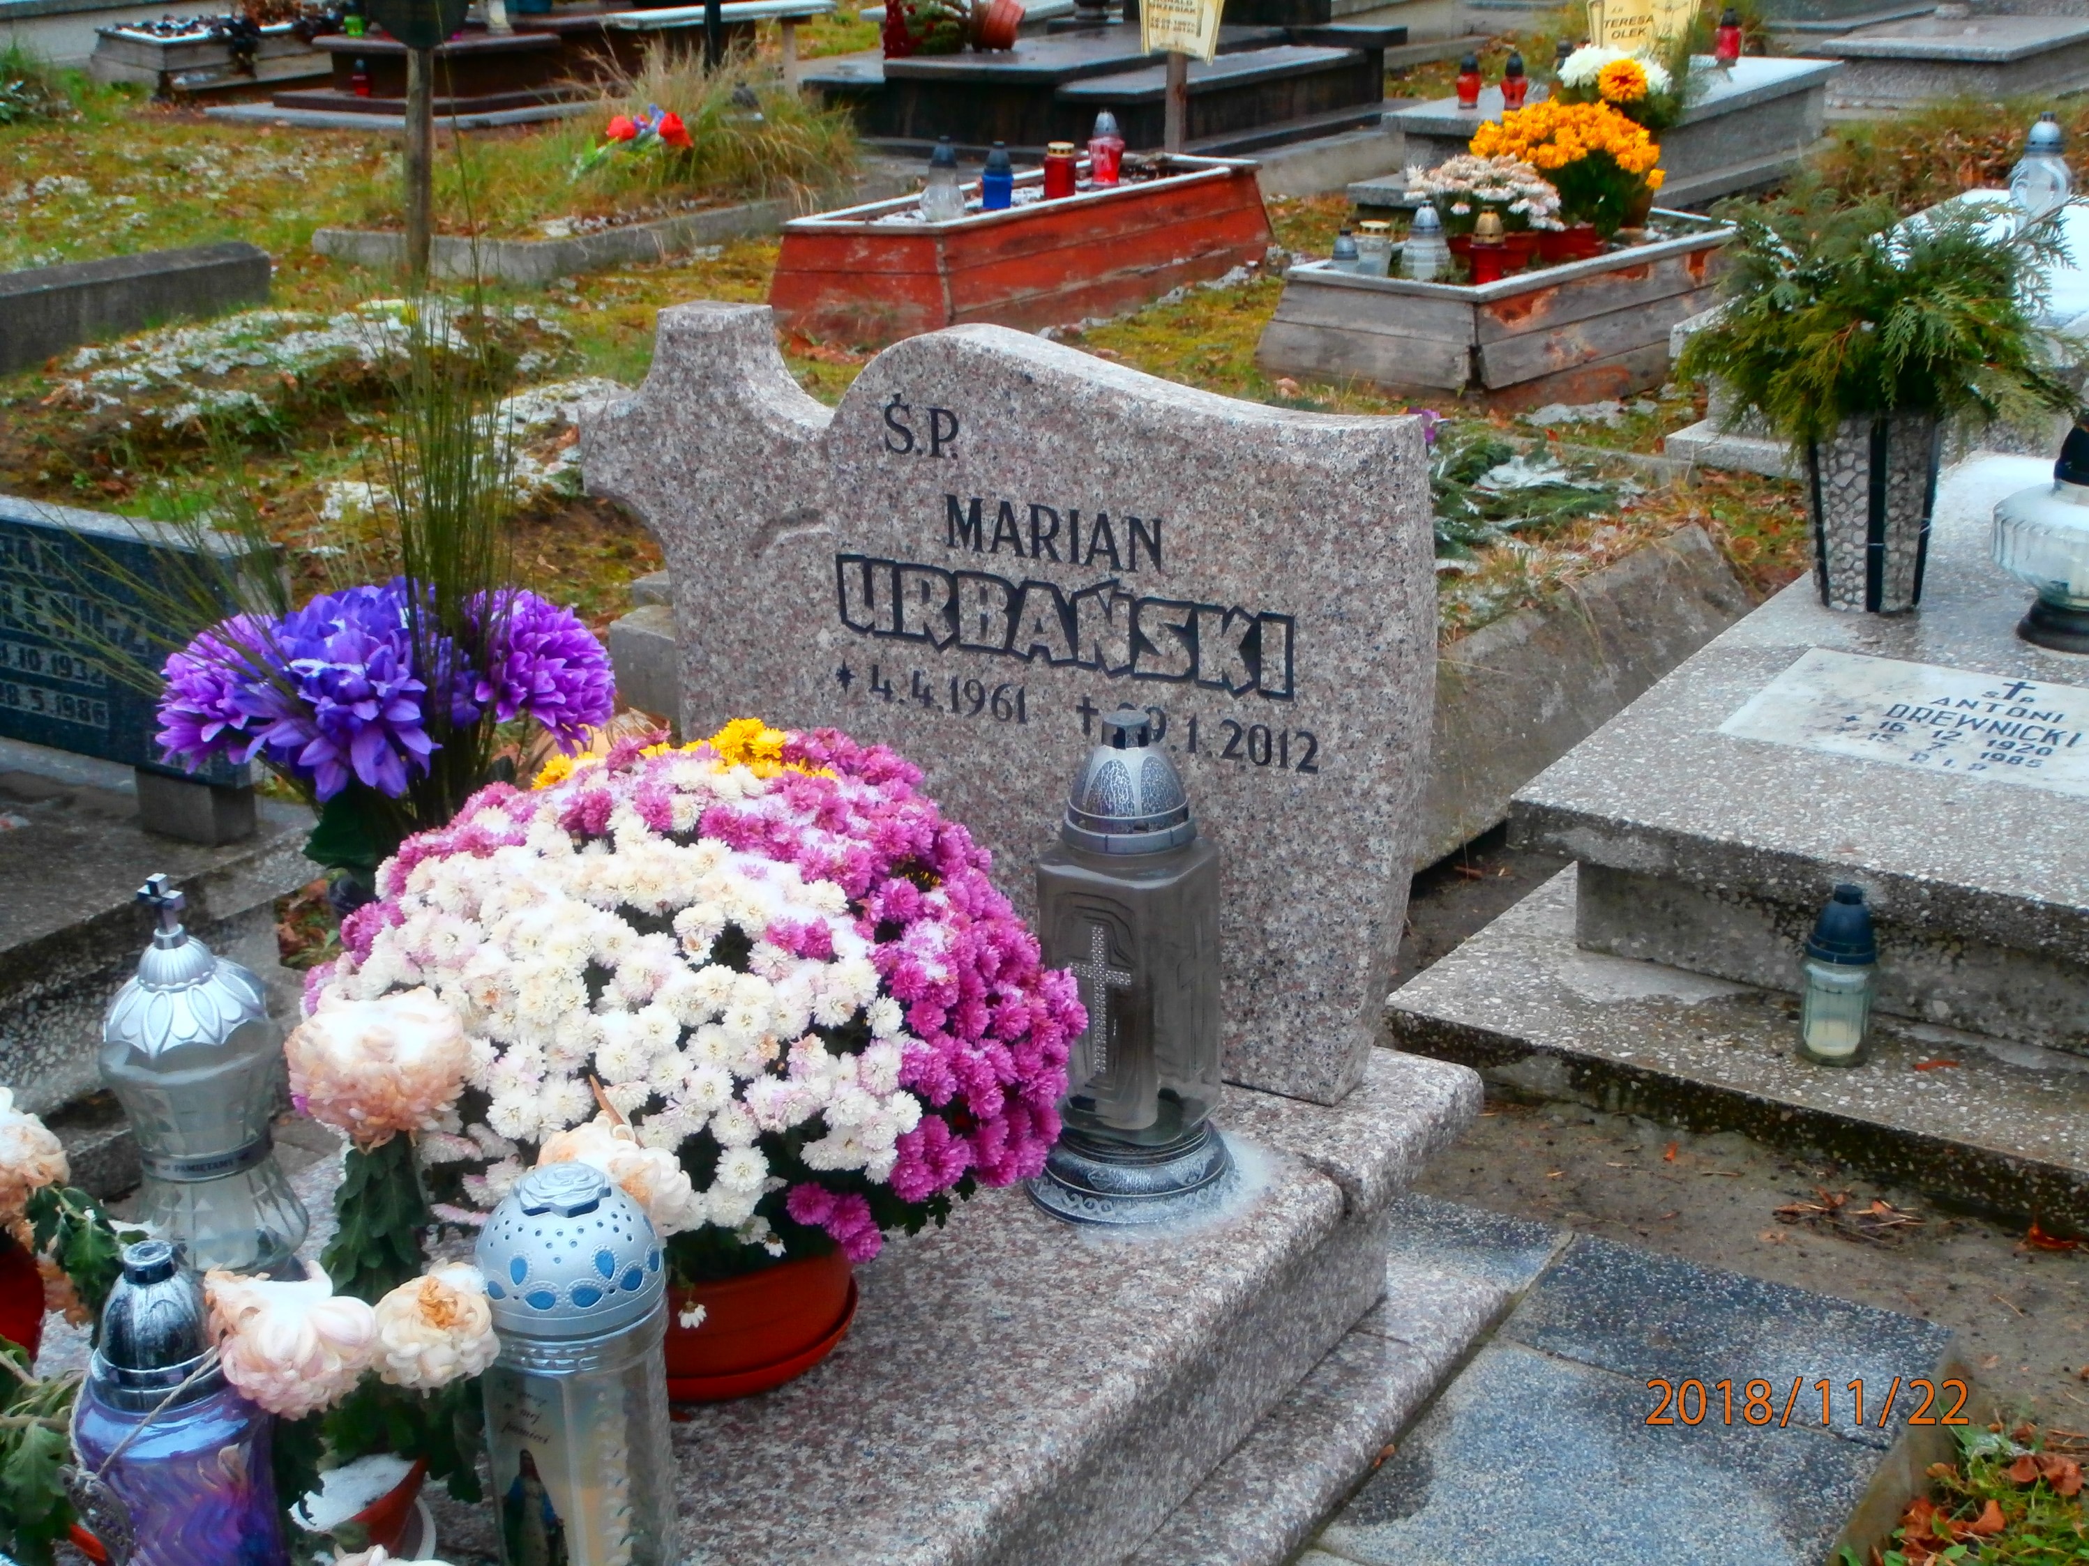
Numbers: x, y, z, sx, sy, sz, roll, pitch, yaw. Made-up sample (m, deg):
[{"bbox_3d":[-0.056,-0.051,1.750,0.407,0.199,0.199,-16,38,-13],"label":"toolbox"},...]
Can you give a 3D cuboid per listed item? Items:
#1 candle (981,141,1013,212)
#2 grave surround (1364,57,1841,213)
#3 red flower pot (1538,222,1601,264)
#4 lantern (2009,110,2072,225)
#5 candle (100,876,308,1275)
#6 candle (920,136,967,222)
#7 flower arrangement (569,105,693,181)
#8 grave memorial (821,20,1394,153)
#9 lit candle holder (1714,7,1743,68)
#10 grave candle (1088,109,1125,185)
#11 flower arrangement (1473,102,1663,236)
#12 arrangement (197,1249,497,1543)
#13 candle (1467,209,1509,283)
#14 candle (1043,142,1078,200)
[{"bbox_3d":[-0.127,-1.621,7.592,0.082,0.178,0.082,-2,20,-1],"label":"candle"},{"bbox_3d":[2.054,-2.295,10.075,1.000,0.370,2.030,14,25,36],"label":"grave surround"},{"bbox_3d":[1.275,-1.323,6.882,0.160,0.100,0.160,2,20,10],"label":"red flower pot"},{"bbox_3d":[2.225,-1.358,6.317,0.137,0.268,0.130,5,21,18],"label":"lantern"},{"bbox_3d":[-0.740,0.255,2.478,0.158,0.355,0.158,10,23,30],"label":"candle"},{"bbox_3d":[-0.268,-1.589,7.461,0.119,0.214,0.119,-2,20,-2],"label":"candle"},{"bbox_3d":[-1.346,-2.077,9.173,0.420,0.230,0.240,-4,20,-7],"label":"flower arrangement"},{"bbox_3d":[0.370,-2.813,11.317,1.480,0.360,2.000,13,25,35],"label":"grave memorial"},{"bbox_3d":[2.303,-2.511,9.539,0.082,0.188,0.082,3,21,13],"label":"lit candle holder"},{"bbox_3d":[0.176,-1.794,8.013,0.101,0.202,0.101,-1,20,1],"label":"grave candle"},{"bbox_3d":[1.386,-1.603,7.432,0.480,0.400,0.460,-2,20,1],"label":"flower arrangement"},{"bbox_3d":[-0.494,0.458,2.053,0.207,0.251,0.197,10,23,30],"label":"arrangement"},{"bbox_3d":[1.103,-1.336,7.042,0.084,0.205,0.084,-2,20,1],"label":"candle"},{"bbox_3d":[0.048,-1.819,8.403,0.086,0.185,0.086,14,25,37],"label":"candle"}]

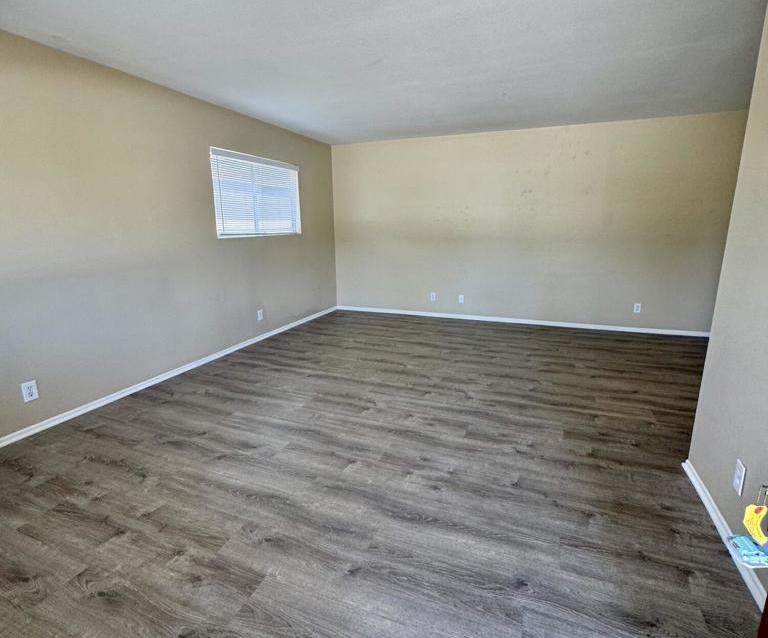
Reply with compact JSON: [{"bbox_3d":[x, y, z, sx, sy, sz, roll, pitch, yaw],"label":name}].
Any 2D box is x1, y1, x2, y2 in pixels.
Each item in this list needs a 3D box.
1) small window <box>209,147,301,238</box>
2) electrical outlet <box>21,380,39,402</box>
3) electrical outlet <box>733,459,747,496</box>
[{"bbox_3d":[-1.385,-1.382,4.724,0.050,0.850,1.510,5,14,21],"label":"small window"},{"bbox_3d":[-2.303,0.471,2.697,0.010,0.118,0.076,5,14,21],"label":"electrical outlet"},{"bbox_3d":[1.453,0.647,1.688,0.010,0.118,0.075,5,14,21],"label":"electrical outlet"}]

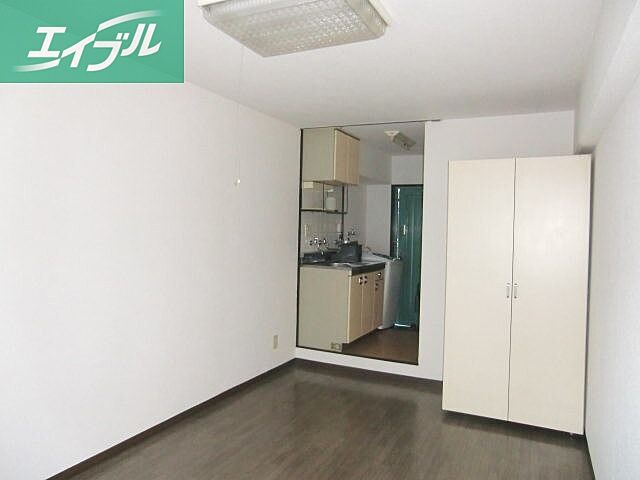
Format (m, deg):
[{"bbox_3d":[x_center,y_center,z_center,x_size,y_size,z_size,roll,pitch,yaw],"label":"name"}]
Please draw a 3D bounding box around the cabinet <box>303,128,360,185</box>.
[{"bbox_3d":[0.145,-0.859,4.780,0.340,0.507,0.656,2,1,27],"label":"cabinet"}]

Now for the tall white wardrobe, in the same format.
[{"bbox_3d":[1.456,0.361,3.320,0.893,1.852,0.587,2,1,27],"label":"tall white wardrobe"}]

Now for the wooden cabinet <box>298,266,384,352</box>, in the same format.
[{"bbox_3d":[0.292,0.683,4.953,0.527,0.831,1.085,2,1,27],"label":"wooden cabinet"}]

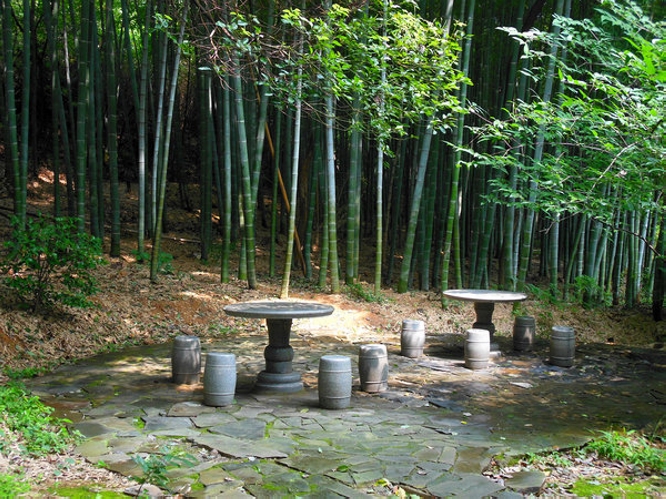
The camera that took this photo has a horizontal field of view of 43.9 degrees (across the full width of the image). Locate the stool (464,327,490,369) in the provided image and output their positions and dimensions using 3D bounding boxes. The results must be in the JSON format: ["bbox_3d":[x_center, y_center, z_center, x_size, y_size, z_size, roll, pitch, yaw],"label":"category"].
[{"bbox_3d":[1.602,1.101,9.148,0.278,0.416,0.278,1,2,0],"label":"stool"}]

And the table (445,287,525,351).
[{"bbox_3d":[1.841,0.911,10.066,1.023,0.760,1.023,1,2,0],"label":"table"}]

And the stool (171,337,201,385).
[{"bbox_3d":[-1.397,1.056,7.910,0.278,0.416,0.278,1,2,0],"label":"stool"}]

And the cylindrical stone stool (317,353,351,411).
[{"bbox_3d":[0.021,1.118,6.987,0.278,0.416,0.278,1,2,0],"label":"cylindrical stone stool"}]

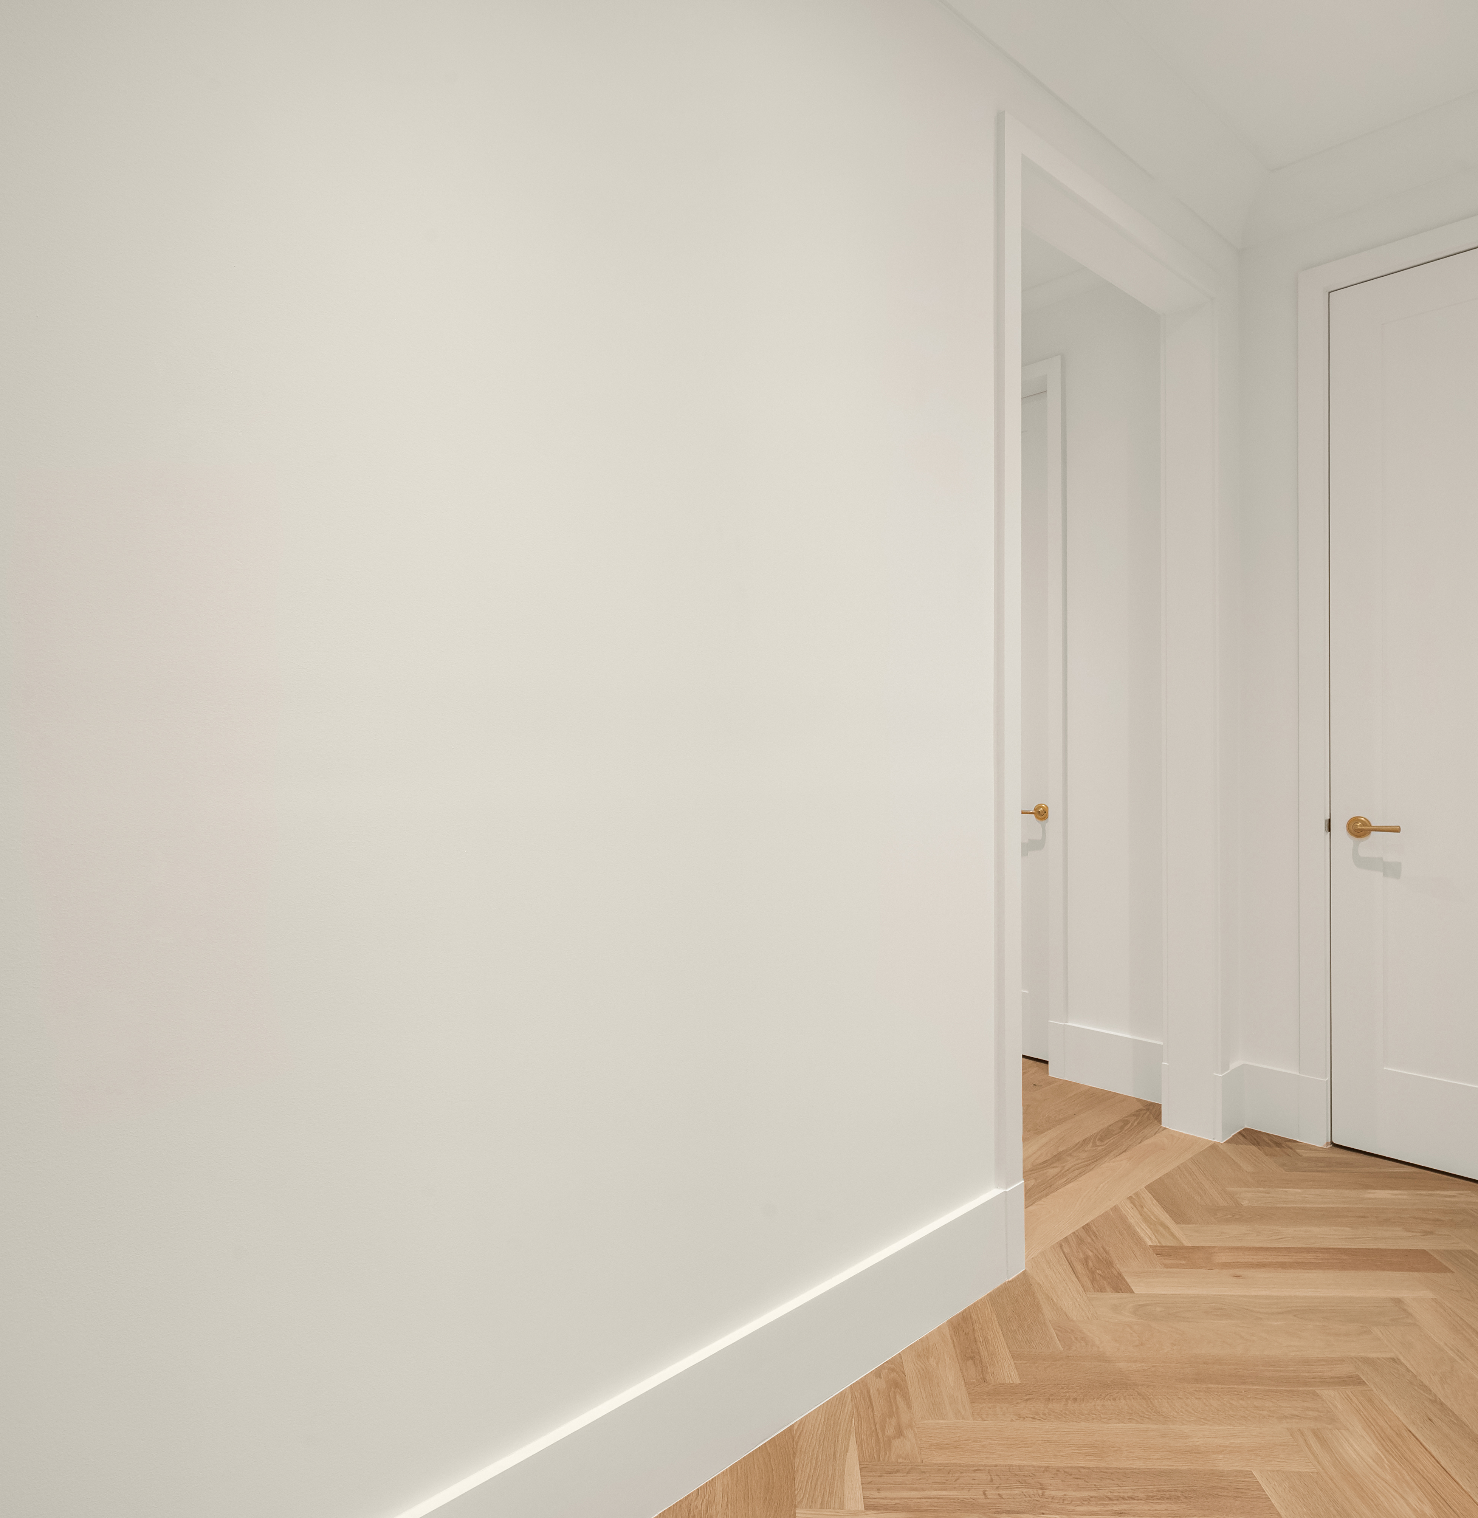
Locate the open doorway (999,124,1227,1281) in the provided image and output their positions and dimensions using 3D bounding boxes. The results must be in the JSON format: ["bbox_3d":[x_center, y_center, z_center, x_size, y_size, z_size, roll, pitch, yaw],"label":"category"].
[{"bbox_3d":[0.963,-0.140,2.483,1.183,2.529,0.172,0,0,-41],"label":"open doorway"}]

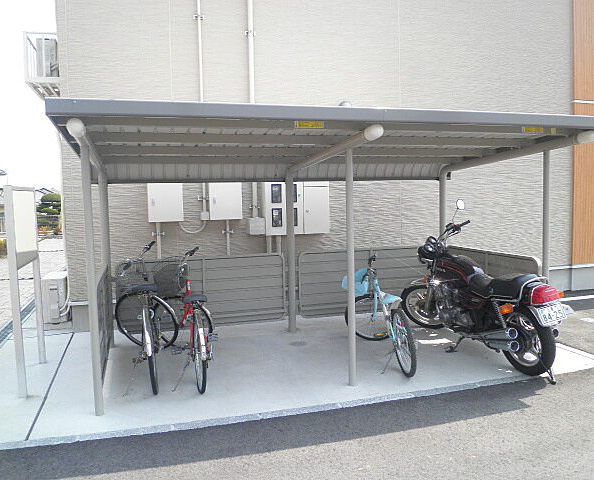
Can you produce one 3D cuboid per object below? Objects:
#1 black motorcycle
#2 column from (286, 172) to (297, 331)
[{"bbox_3d":[1.707,0.423,4.791,0.830,1.380,2.140,-3,6,-17],"label":"black motorcycle"},{"bbox_3d":[-0.065,0.147,5.354,0.082,1.782,0.082,-3,6,-17],"label":"column"}]

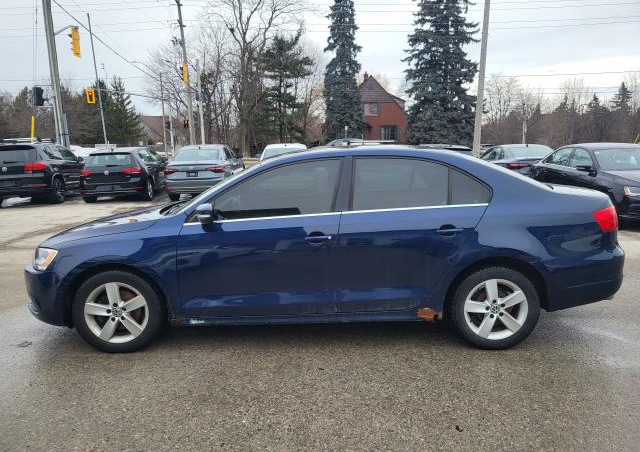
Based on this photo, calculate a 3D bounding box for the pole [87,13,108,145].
[{"bbox_3d":[-17.683,-11.180,38.527,0.270,11.000,0.270,-4,11,1],"label":"pole"}]

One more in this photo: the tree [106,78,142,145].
[{"bbox_3d":[-20.077,-11.118,48.733,4.800,7.800,4.800,0,11,0],"label":"tree"}]

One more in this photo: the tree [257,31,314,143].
[{"bbox_3d":[-3.157,-12.187,44.469,5.800,11.100,5.800,0,11,0],"label":"tree"}]

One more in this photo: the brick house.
[{"bbox_3d":[5.589,-12.062,52.667,7.500,8.400,8.500,0,11,0],"label":"brick house"}]

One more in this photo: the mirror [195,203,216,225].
[{"bbox_3d":[-0.756,-0.083,3.174,0.130,0.150,0.220,0,11,0],"label":"mirror"}]

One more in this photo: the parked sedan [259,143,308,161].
[{"bbox_3d":[-1.055,-1.833,15.048,1.800,1.460,4.600,-1,12,-5],"label":"parked sedan"}]

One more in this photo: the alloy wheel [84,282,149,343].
[{"bbox_3d":[-1.411,0.583,3.428,0.447,0.447,0.200,0,12,-1],"label":"alloy wheel"}]

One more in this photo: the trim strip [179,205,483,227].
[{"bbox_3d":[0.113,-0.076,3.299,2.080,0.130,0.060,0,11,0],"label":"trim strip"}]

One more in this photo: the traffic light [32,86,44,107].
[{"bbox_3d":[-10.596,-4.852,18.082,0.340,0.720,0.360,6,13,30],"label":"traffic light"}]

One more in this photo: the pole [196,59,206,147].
[{"bbox_3d":[-8.998,-8.922,36.500,0.270,7.800,0.270,0,12,0],"label":"pole"}]

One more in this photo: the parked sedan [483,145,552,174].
[{"bbox_3d":[6.513,-1.862,15.348,1.820,1.460,4.700,0,12,-1],"label":"parked sedan"}]

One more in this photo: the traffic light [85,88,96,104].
[{"bbox_3d":[-17.165,-9.668,36.000,0.620,1.150,0.400,-3,12,-12],"label":"traffic light"}]

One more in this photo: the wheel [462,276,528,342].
[{"bbox_3d":[1.233,0.572,3.461,0.450,0.450,0.180,0,11,0],"label":"wheel"}]

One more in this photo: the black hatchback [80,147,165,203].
[{"bbox_3d":[-5.840,-1.660,14.900,1.800,1.450,4.260,-2,11,-6],"label":"black hatchback"}]

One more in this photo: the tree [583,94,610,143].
[{"bbox_3d":[54.644,-21.047,95.000,5.200,10.300,5.200,0,12,0],"label":"tree"}]

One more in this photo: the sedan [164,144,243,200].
[{"bbox_3d":[-3.536,-1.765,14.807,1.800,1.460,4.700,-1,12,-4],"label":"sedan"}]

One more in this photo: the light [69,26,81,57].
[{"bbox_3d":[-9.935,-7.444,19.500,0.420,1.150,0.500,2,12,8],"label":"light"}]

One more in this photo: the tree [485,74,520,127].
[{"bbox_3d":[21.060,-13.016,56.582,5.200,9.200,5.200,0,11,0],"label":"tree"}]

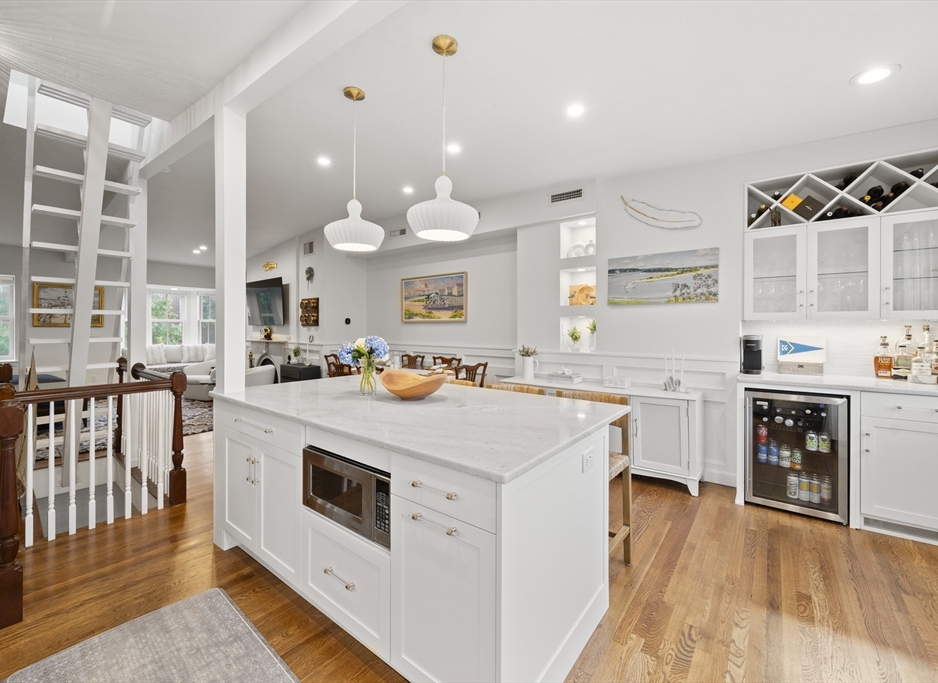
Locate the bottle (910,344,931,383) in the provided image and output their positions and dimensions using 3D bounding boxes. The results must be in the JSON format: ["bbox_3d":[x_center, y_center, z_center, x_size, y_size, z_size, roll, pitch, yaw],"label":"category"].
[{"bbox_3d":[3.103,0.157,2.537,0.088,0.246,0.080,1,2,41],"label":"bottle"}]

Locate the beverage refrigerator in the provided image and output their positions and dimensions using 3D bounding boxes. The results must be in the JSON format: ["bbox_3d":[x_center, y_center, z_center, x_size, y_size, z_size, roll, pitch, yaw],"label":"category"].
[{"bbox_3d":[2.444,0.794,2.822,0.530,0.830,0.540,1,2,37],"label":"beverage refrigerator"}]

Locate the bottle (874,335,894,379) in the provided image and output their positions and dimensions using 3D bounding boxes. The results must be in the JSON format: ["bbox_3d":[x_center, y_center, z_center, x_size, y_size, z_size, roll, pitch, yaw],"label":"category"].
[{"bbox_3d":[3.002,0.117,2.676,0.100,0.305,0.080,1,2,43],"label":"bottle"}]

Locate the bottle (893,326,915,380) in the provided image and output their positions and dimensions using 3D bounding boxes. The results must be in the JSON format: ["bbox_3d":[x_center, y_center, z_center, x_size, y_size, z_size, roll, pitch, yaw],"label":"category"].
[{"bbox_3d":[3.089,0.081,2.608,0.100,0.388,0.090,1,2,41],"label":"bottle"}]

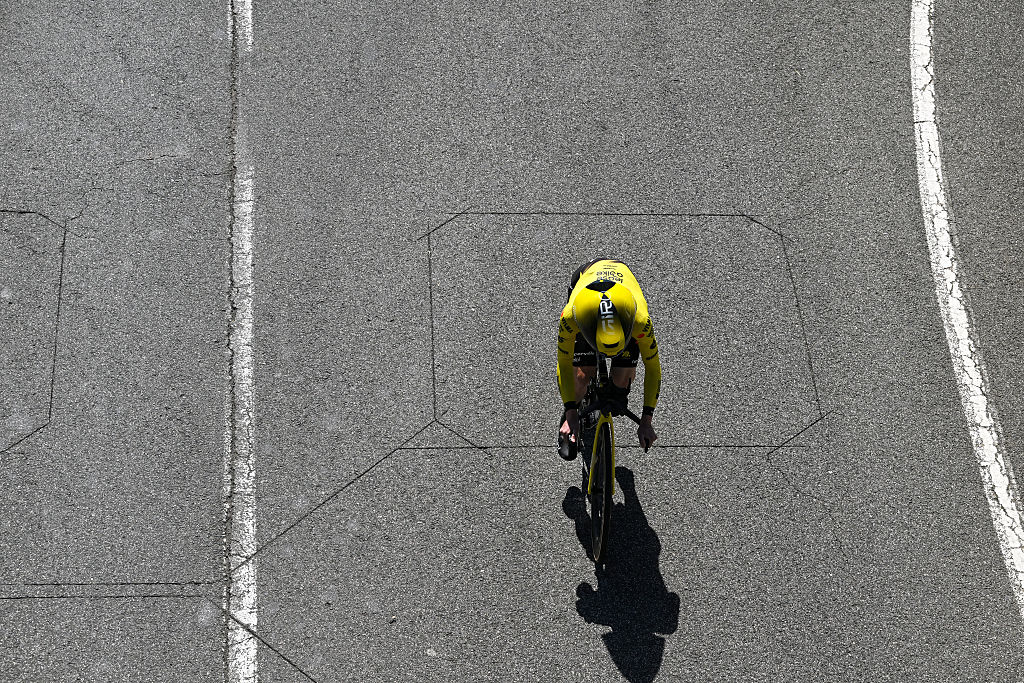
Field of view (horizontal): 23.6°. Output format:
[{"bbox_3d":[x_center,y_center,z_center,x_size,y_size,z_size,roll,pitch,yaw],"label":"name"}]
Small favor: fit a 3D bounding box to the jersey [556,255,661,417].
[{"bbox_3d":[0.455,-0.062,11.661,0.500,0.480,0.830,-2,39,-2],"label":"jersey"}]

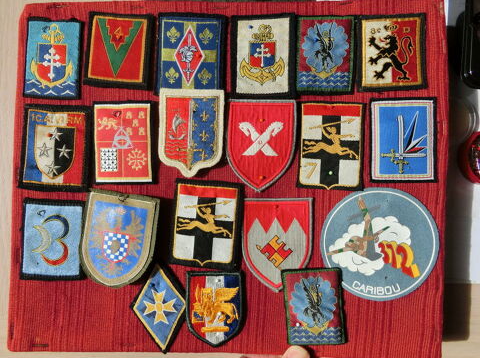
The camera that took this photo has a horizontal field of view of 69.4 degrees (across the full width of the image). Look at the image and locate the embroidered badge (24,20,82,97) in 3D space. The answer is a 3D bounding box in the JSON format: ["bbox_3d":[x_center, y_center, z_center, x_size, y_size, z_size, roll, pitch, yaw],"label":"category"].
[{"bbox_3d":[-0.168,-0.108,0.311,0.051,0.004,0.071,2,89,1],"label":"embroidered badge"}]

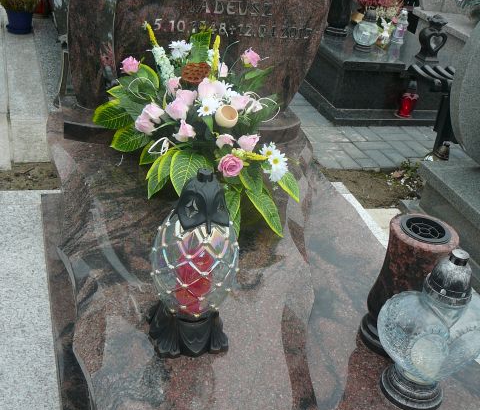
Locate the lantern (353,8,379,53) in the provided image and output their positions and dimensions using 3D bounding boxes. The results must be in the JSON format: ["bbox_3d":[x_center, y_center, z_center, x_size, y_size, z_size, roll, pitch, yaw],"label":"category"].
[{"bbox_3d":[0.751,-1.048,3.854,0.150,0.225,0.145,1,29,-14],"label":"lantern"}]

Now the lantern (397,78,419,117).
[{"bbox_3d":[0.984,-0.622,3.756,0.092,0.205,0.092,-2,30,-19],"label":"lantern"}]

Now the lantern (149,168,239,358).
[{"bbox_3d":[-0.080,0.109,1.232,0.165,0.380,0.155,2,29,-12],"label":"lantern"}]

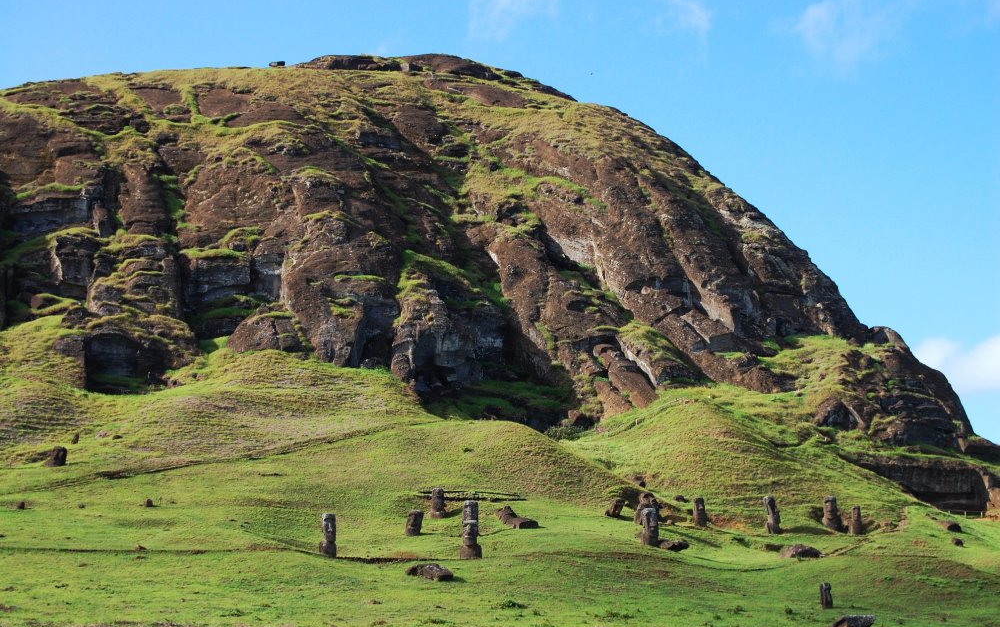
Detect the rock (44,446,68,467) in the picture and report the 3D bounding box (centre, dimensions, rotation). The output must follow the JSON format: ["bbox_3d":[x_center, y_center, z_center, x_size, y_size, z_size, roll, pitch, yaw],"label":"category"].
[{"bbox_3d":[-55.509,17.939,285.000,2.000,2.720,2.130,-8,-11,43],"label":"rock"}]

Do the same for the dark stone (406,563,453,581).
[{"bbox_3d":[-8.209,30.159,265.000,4.900,1.700,2.500,-3,-8,25],"label":"dark stone"}]

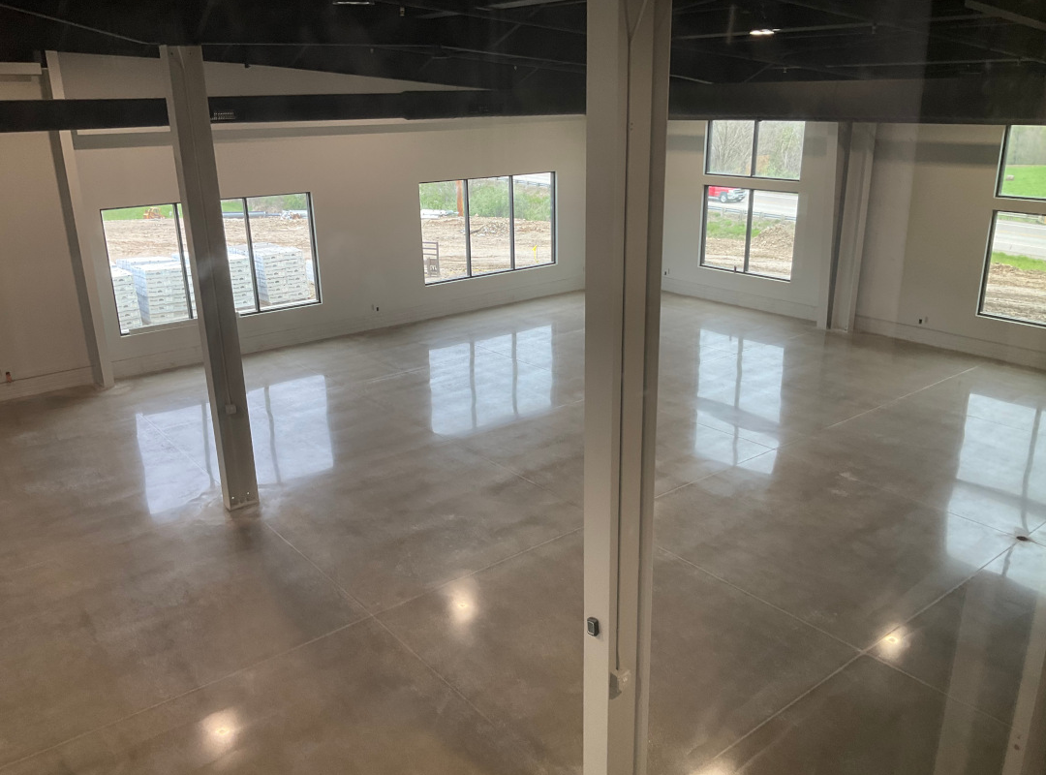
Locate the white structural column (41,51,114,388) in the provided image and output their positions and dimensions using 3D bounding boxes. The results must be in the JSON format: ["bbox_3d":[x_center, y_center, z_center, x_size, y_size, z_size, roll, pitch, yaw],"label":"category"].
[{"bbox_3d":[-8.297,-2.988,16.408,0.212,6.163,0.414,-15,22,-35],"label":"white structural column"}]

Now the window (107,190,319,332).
[{"bbox_3d":[-6.368,-2.680,18.435,4.338,2.482,0.124,-15,22,-35],"label":"window"}]

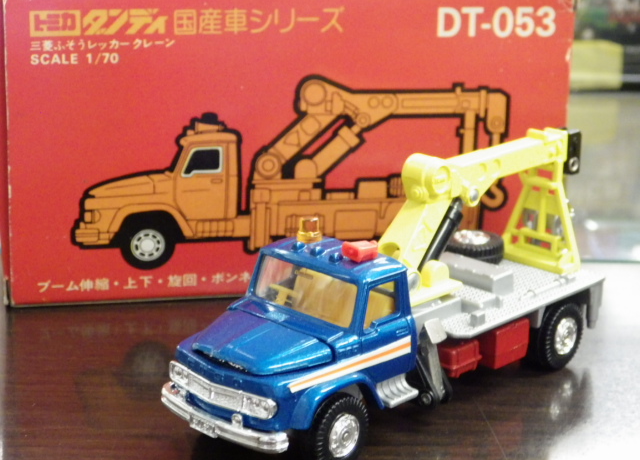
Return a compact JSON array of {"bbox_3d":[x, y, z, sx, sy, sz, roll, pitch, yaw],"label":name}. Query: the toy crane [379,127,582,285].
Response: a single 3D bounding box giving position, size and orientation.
[{"bbox_3d":[0.036,-0.004,0.361,0.017,0.035,0.073,16,22,40],"label":"toy crane"}]

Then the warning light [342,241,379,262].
[{"bbox_3d":[0.008,0.004,0.323,0.004,0.003,0.005,-11,21,-35],"label":"warning light"}]

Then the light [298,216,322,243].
[{"bbox_3d":[-0.002,0.000,0.331,0.005,0.004,0.005,1,17,0],"label":"light"}]

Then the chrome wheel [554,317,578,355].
[{"bbox_3d":[0.056,0.024,0.369,0.003,0.009,0.009,16,22,40],"label":"chrome wheel"}]

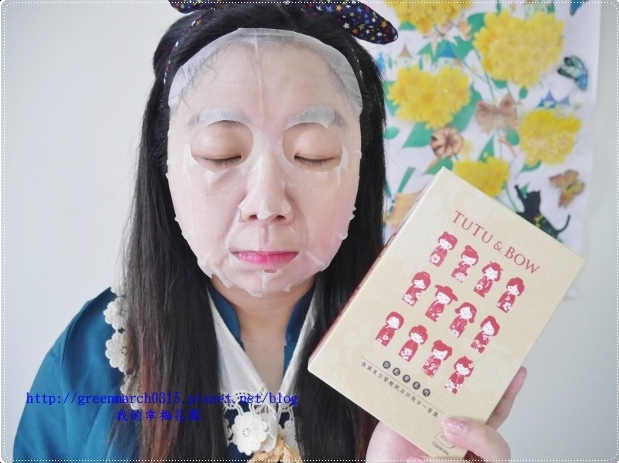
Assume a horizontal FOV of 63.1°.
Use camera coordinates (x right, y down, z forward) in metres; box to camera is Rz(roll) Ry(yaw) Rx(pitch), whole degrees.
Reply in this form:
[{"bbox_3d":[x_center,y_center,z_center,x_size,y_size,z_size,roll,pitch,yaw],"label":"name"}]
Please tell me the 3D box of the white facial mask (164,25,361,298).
[{"bbox_3d":[-0.032,-0.048,0.360,0.145,0.190,0.085,0,10,-5],"label":"white facial mask"}]

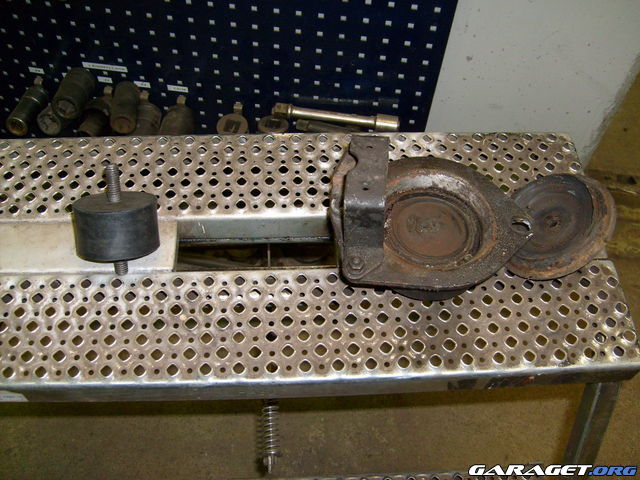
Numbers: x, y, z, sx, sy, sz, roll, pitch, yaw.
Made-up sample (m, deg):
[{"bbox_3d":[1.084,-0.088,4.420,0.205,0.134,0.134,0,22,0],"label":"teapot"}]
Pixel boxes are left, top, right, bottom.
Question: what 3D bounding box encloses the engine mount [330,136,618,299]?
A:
[{"bbox_3d":[0.137,-0.024,0.576,0.254,0.058,0.146,-1,57,-3],"label":"engine mount"}]

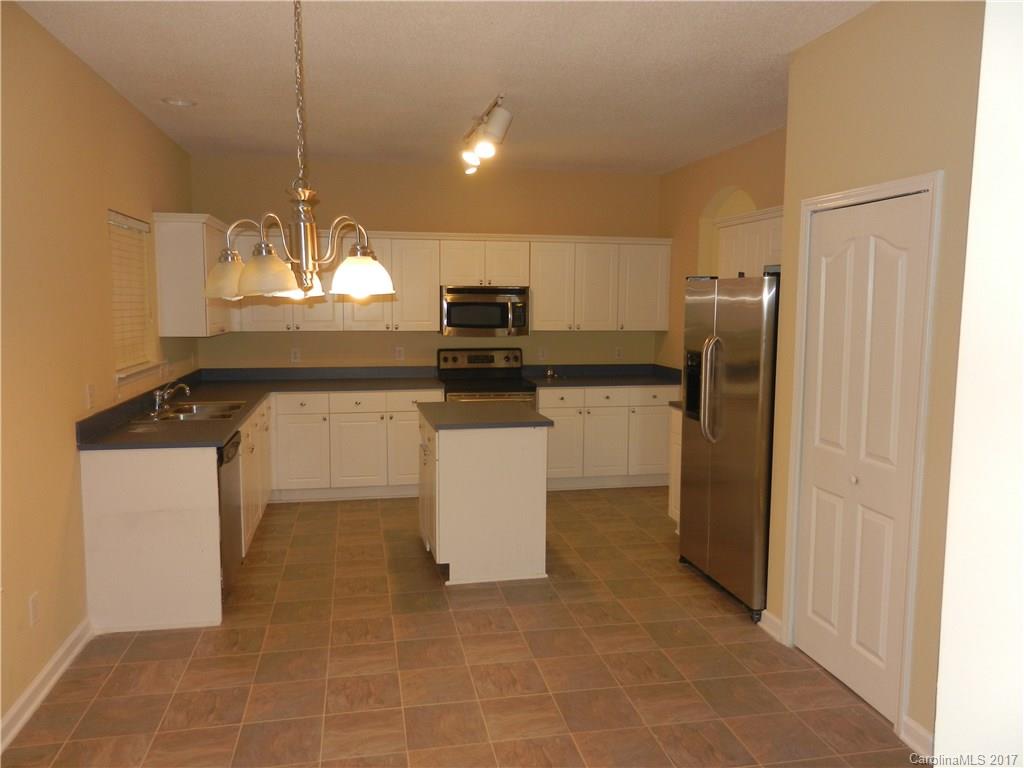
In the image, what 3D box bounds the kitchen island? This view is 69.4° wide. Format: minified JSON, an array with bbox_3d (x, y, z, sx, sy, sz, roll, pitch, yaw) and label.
[{"bbox_3d":[-0.198,0.631,4.618,0.680,0.914,0.965,-1,6,-12],"label":"kitchen island"}]

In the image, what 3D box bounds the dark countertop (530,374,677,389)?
[{"bbox_3d":[0.785,-0.007,6.535,1.260,0.042,0.640,-1,6,-12],"label":"dark countertop"}]

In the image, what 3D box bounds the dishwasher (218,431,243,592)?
[{"bbox_3d":[-1.754,0.710,3.845,0.600,0.840,0.610,-1,6,-12],"label":"dishwasher"}]

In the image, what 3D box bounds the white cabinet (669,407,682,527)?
[{"bbox_3d":[1.448,0.624,4.887,0.607,0.898,0.617,-1,6,-12],"label":"white cabinet"}]

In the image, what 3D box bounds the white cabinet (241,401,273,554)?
[{"bbox_3d":[-1.994,0.586,4.912,0.610,0.836,1.590,-1,6,-12],"label":"white cabinet"}]

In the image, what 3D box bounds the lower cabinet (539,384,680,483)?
[{"bbox_3d":[0.781,0.423,6.601,1.255,0.836,0.600,-1,6,-12],"label":"lower cabinet"}]

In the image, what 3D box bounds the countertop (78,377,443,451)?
[{"bbox_3d":[-1.335,0.145,4.992,1.955,0.044,2.810,-1,6,-12],"label":"countertop"}]

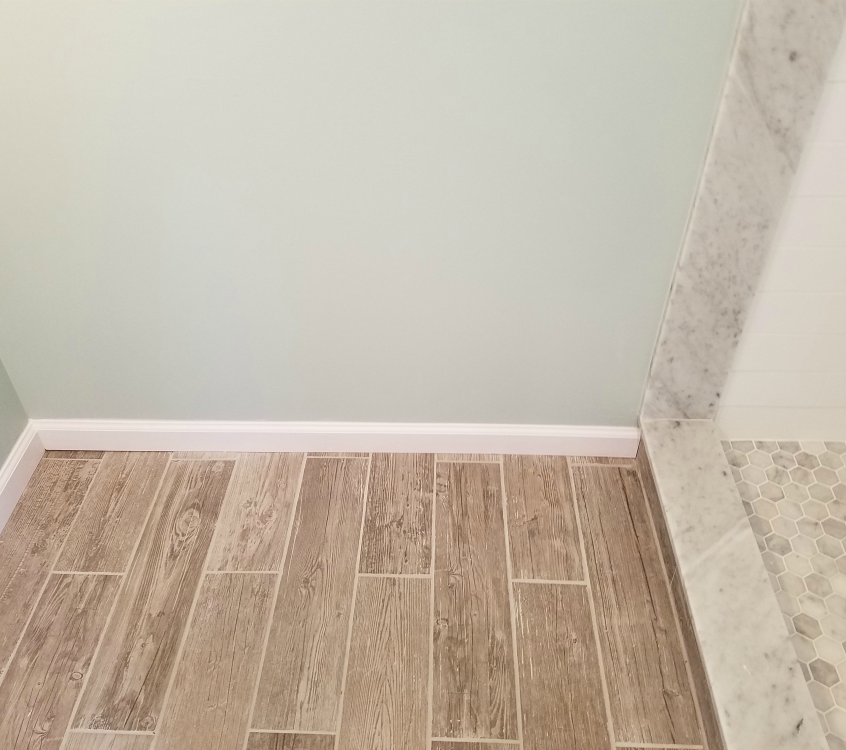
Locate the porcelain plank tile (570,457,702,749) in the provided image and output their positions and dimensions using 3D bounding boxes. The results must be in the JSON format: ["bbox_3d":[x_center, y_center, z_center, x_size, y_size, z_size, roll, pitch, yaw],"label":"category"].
[{"bbox_3d":[0.401,0.414,1.478,0.146,0.009,0.613,1,41,1],"label":"porcelain plank tile"}]

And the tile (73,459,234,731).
[{"bbox_3d":[-0.511,0.401,1.498,0.146,0.009,0.613,1,41,1],"label":"tile"}]

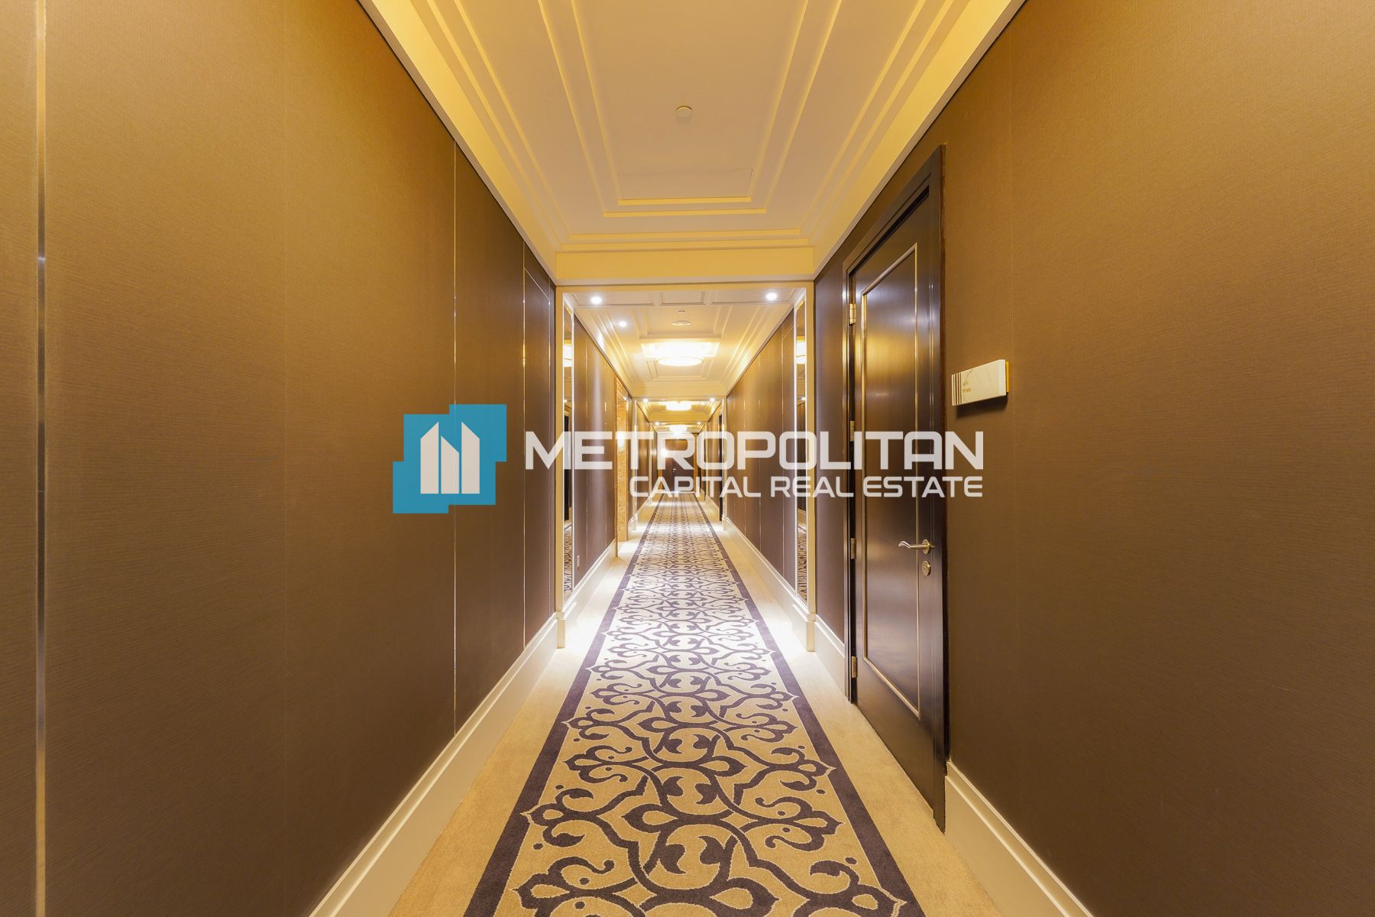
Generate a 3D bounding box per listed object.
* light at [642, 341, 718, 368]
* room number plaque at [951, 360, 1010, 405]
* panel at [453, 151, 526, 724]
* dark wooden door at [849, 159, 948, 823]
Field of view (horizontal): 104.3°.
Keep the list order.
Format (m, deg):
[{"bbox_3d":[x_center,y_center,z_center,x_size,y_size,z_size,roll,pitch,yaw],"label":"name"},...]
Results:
[{"bbox_3d":[-0.101,-1.430,7.515,0.978,0.174,0.978,0,0,-1],"label":"light"},{"bbox_3d":[0.941,-0.239,1.731,0.030,0.105,0.270,0,0,-1],"label":"room number plaque"},{"bbox_3d":[-0.916,-0.097,2.558,0.030,2.278,0.987,0,0,-1],"label":"panel"},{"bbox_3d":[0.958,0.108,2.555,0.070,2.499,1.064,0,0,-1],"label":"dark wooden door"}]

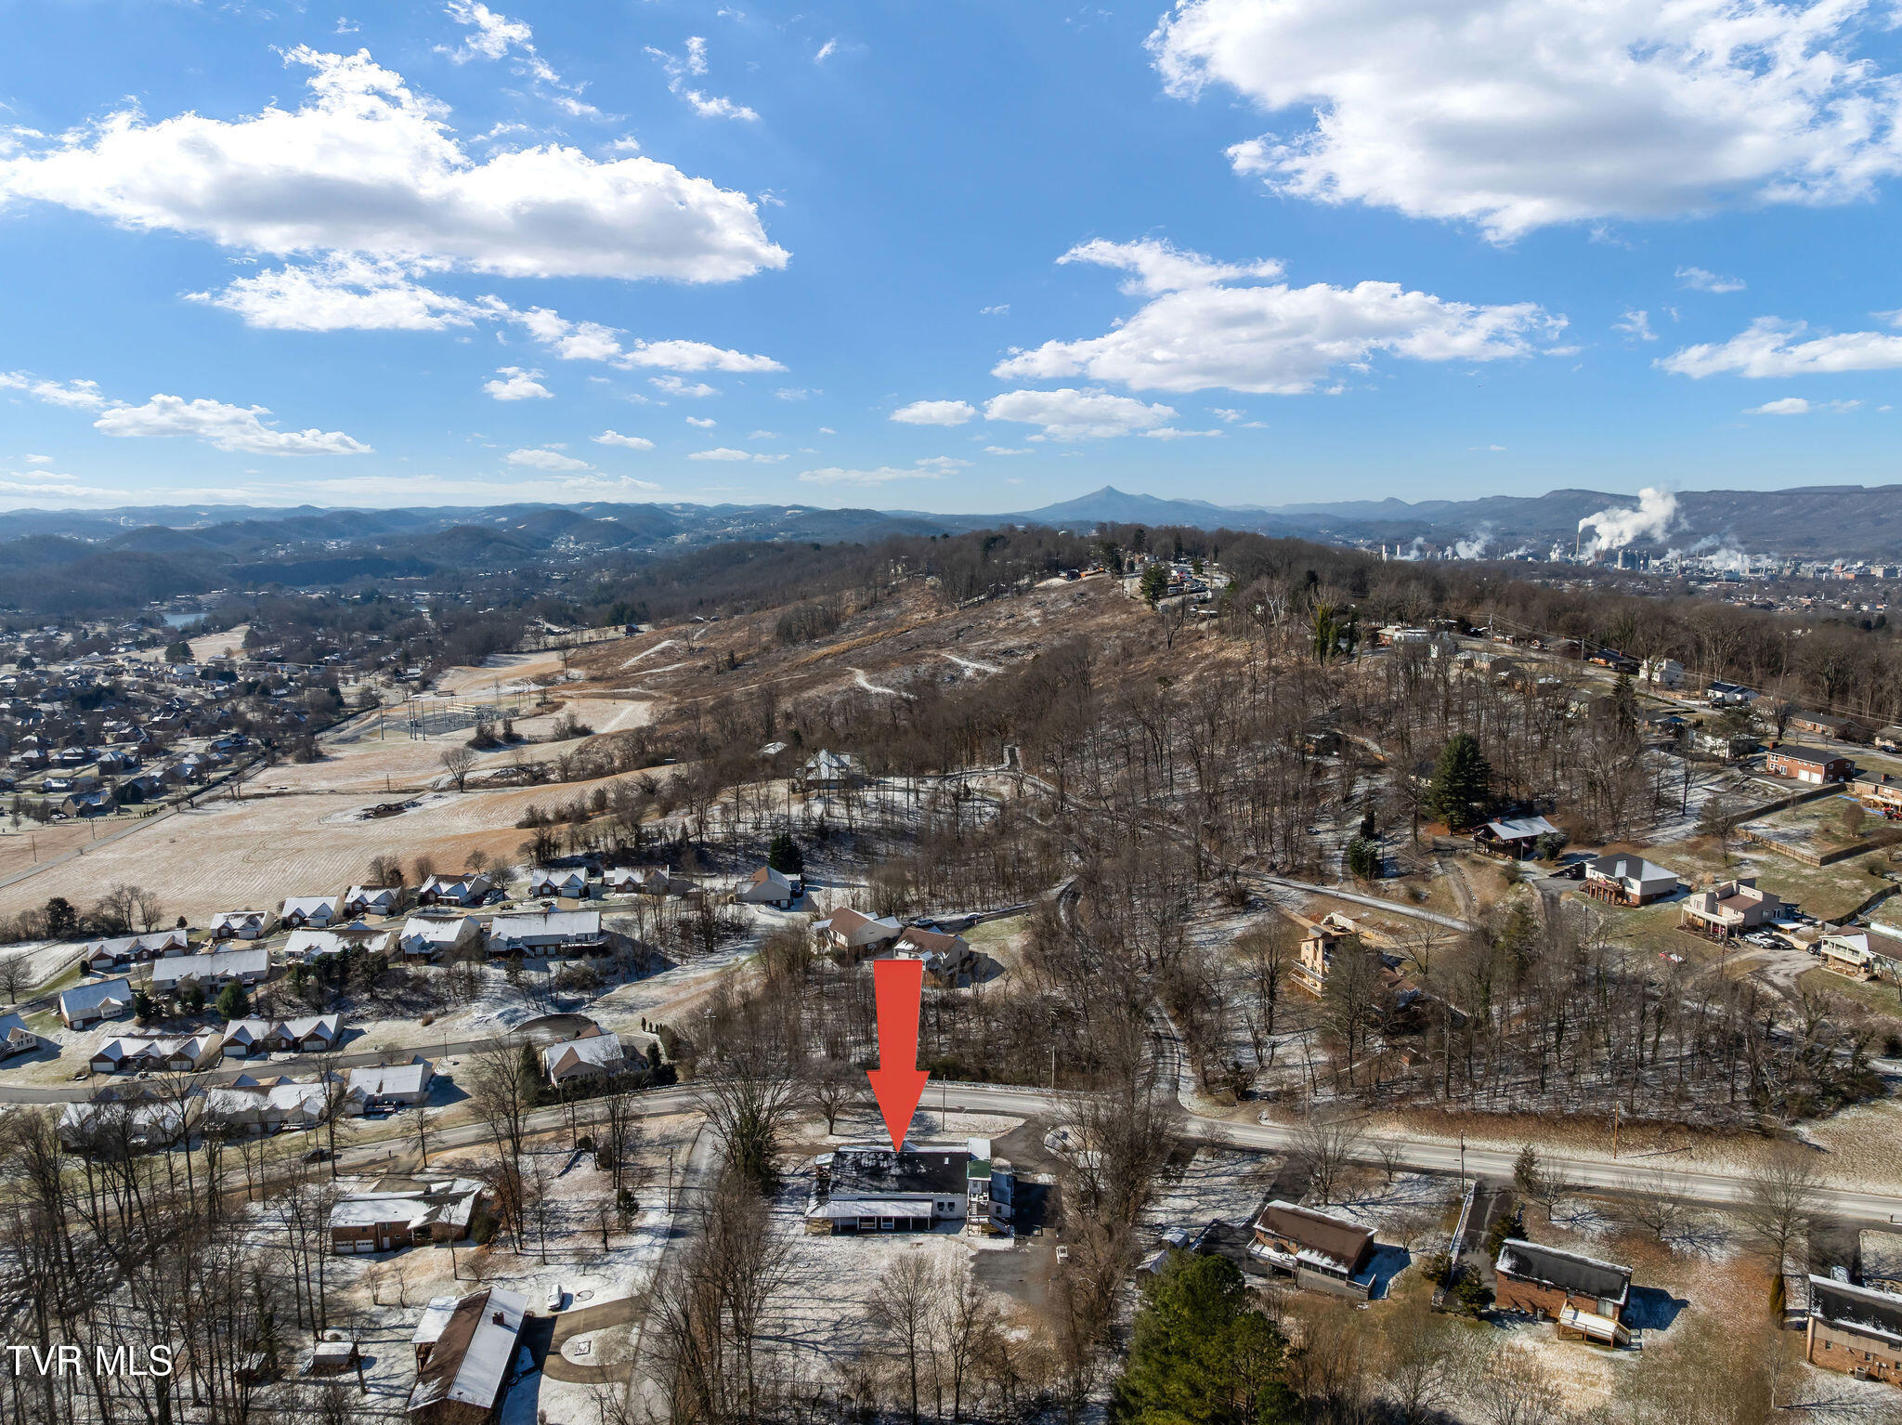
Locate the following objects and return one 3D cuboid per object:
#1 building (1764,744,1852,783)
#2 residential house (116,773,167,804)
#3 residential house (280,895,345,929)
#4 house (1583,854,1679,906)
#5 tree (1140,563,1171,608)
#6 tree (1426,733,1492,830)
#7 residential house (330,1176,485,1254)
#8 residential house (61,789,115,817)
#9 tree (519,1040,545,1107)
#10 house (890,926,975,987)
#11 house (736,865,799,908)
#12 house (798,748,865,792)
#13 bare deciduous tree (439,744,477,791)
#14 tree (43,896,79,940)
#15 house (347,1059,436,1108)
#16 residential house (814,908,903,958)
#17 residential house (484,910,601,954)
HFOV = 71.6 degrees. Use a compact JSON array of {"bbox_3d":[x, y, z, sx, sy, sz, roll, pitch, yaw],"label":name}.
[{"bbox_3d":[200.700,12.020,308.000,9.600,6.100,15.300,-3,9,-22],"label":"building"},{"bbox_3d":[-376.000,36.140,612.410,11.200,9.000,17.500,0,9,0],"label":"residential house"},{"bbox_3d":[-186.020,58.120,384.000,13.800,7.200,10.800,-1,8,-5],"label":"residential house"},{"bbox_3d":[127.740,31.260,248.000,11.800,7.300,13.300,-3,9,-20],"label":"house"},{"bbox_3d":[99.480,-61.570,639.360,15.140,22.260,15.140,0,9,0],"label":"tree"},{"bbox_3d":[111.480,15.370,289.090,13.040,21.910,13.040,0,9,0],"label":"tree"},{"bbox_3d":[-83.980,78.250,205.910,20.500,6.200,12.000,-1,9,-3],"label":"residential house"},{"bbox_3d":[-354.391,36.343,541.329,17.000,8.000,14.000,-7,11,-41],"label":"residential house"},{"bbox_3d":[-80.590,69.410,253.000,4.980,13.230,4.980,0,8,0],"label":"tree"},{"bbox_3d":[-3.830,48.680,266.560,12.200,7.700,10.300,4,10,27],"label":"house"},{"bbox_3d":[-51.463,47.861,368.108,16.500,7.800,14.500,-1,9,-10],"label":"house"},{"bbox_3d":[-38.345,18.369,421.698,19.000,10.500,13.500,0,8,0],"label":"house"},{"bbox_3d":[-211.090,24.210,564.740,15.620,20.720,15.620,0,9,0],"label":"bare deciduous tree"},{"bbox_3d":[-240.038,54.884,355.454,7.400,11.600,7.400,-6,10,-34],"label":"tree"},{"bbox_3d":[-114.520,75.610,270.770,13.800,6.200,14.800,-1,9,-9],"label":"house"},{"bbox_3d":[-22.105,50.826,313.093,16.500,8.000,13.000,-6,10,-34],"label":"residential house"},{"bbox_3d":[-107.556,57.490,350.121,27.500,8.000,15.000,-2,9,-12],"label":"residential house"}]

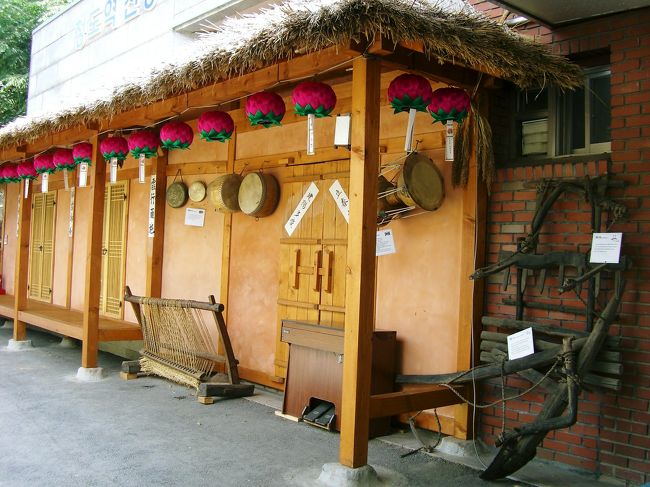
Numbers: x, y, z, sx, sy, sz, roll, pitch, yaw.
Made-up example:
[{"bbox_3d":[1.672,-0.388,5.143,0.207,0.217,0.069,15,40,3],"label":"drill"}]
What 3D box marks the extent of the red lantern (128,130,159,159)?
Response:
[{"bbox_3d":[-1.793,-0.981,7.087,0.310,0.275,0.310,3,-1,-40],"label":"red lantern"}]

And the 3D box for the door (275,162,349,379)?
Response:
[{"bbox_3d":[-0.016,0.268,6.071,0.069,1.935,1.202,3,-2,-42],"label":"door"}]

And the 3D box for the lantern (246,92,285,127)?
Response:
[{"bbox_3d":[-0.408,-0.919,4.890,0.270,0.240,0.270,2,-1,0],"label":"lantern"}]

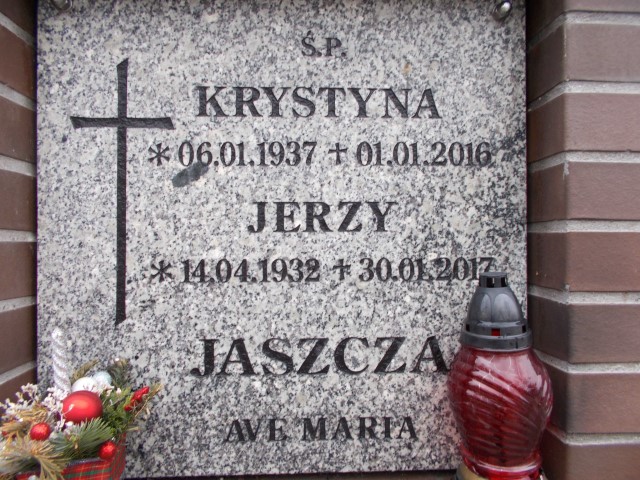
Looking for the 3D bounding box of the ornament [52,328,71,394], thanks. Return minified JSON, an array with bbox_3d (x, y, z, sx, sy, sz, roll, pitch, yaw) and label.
[{"bbox_3d":[-0.280,0.133,0.520,0.015,0.076,0.015,-7,-1,-17],"label":"ornament"}]

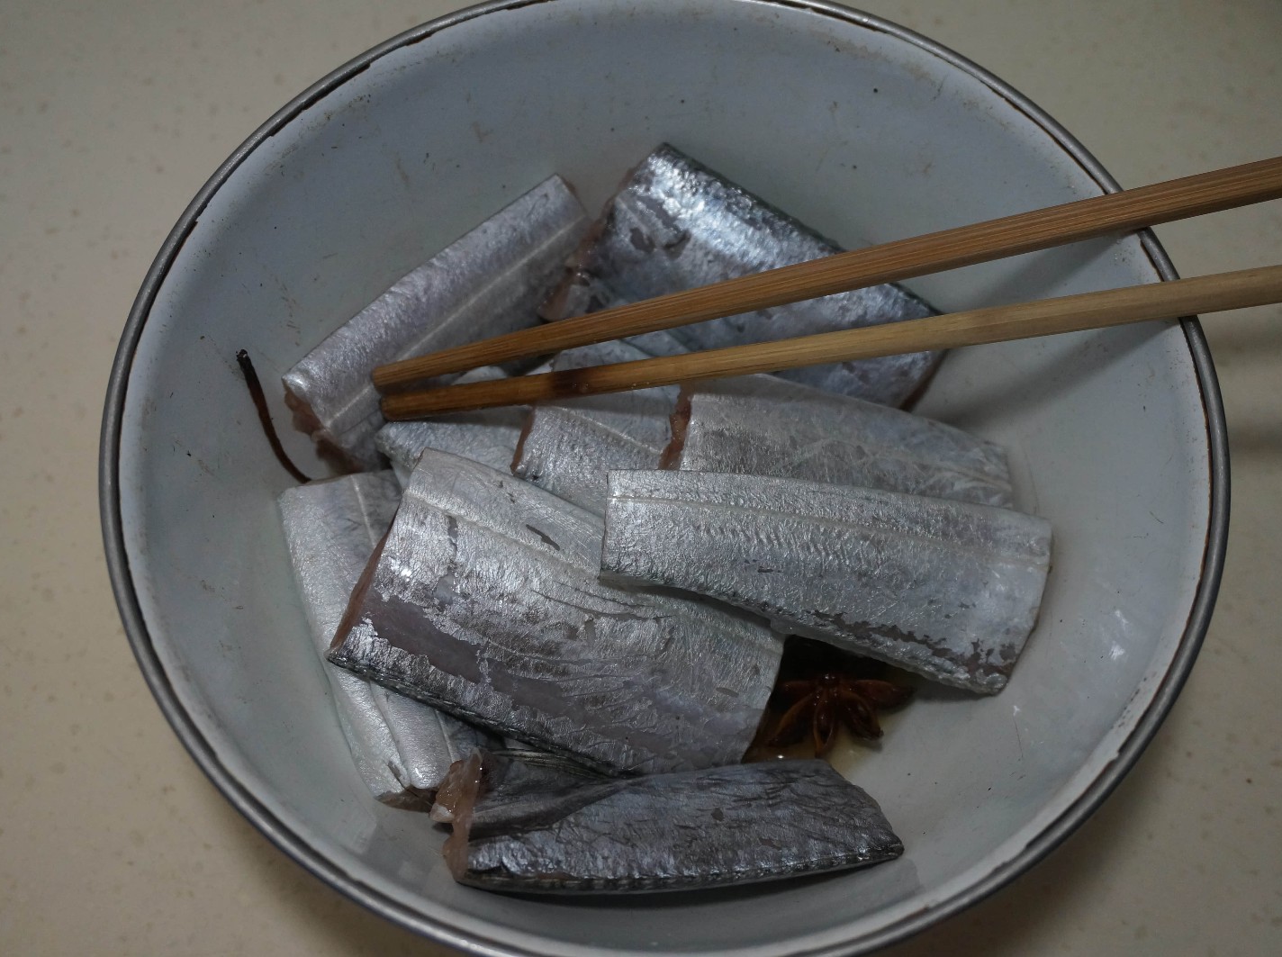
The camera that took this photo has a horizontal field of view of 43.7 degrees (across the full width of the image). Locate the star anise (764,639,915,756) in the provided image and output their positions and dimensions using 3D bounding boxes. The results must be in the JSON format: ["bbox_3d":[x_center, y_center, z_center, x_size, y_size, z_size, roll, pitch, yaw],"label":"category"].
[{"bbox_3d":[0.040,0.043,0.339,0.034,0.011,0.034,0,64,0],"label":"star anise"}]

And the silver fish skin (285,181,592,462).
[{"bbox_3d":[-0.041,-0.034,0.354,0.075,0.014,0.026,-40,92,-16],"label":"silver fish skin"}]

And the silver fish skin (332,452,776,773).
[{"bbox_3d":[-0.016,0.033,0.325,0.084,0.015,0.043,23,67,0],"label":"silver fish skin"}]

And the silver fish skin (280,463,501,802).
[{"bbox_3d":[-0.051,0.033,0.334,0.029,0.013,0.072,-13,65,-16],"label":"silver fish skin"}]

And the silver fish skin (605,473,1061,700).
[{"bbox_3d":[0.036,0.019,0.326,0.087,0.014,0.035,11,70,7],"label":"silver fish skin"}]

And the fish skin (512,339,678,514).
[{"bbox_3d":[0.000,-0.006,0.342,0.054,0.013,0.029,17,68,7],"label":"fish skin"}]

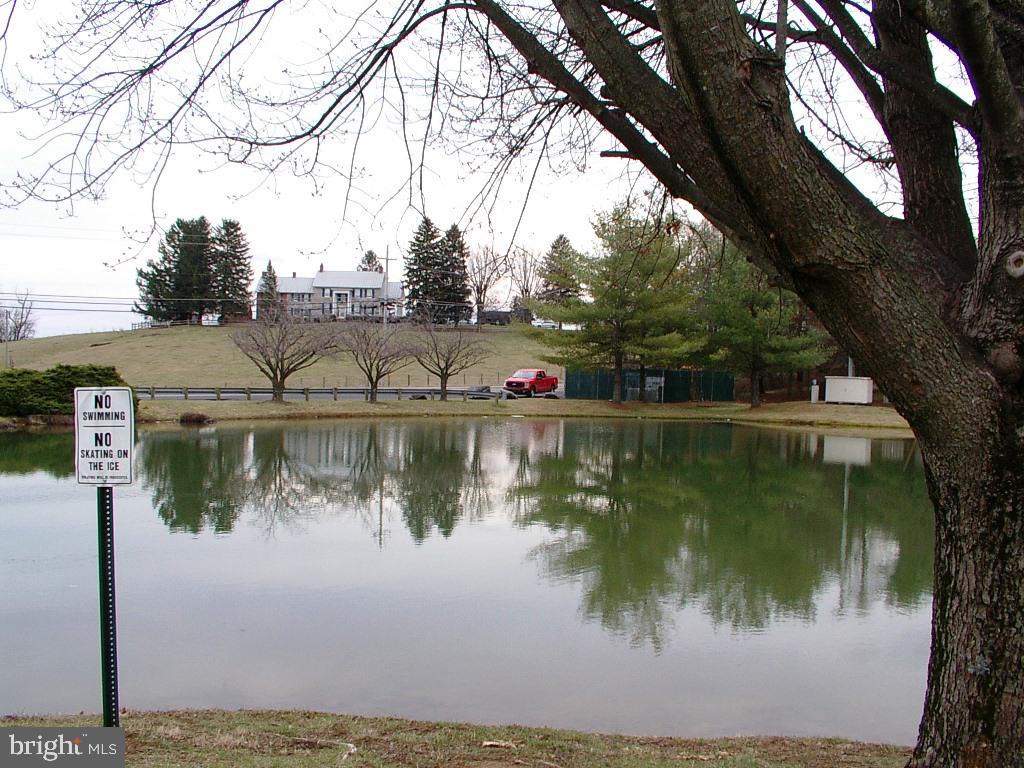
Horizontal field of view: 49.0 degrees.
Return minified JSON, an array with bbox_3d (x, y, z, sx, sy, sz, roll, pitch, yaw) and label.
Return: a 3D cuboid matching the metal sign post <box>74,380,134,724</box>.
[{"bbox_3d":[-1.874,0.829,5.220,0.305,1.640,0.060,-1,1,13],"label":"metal sign post"}]

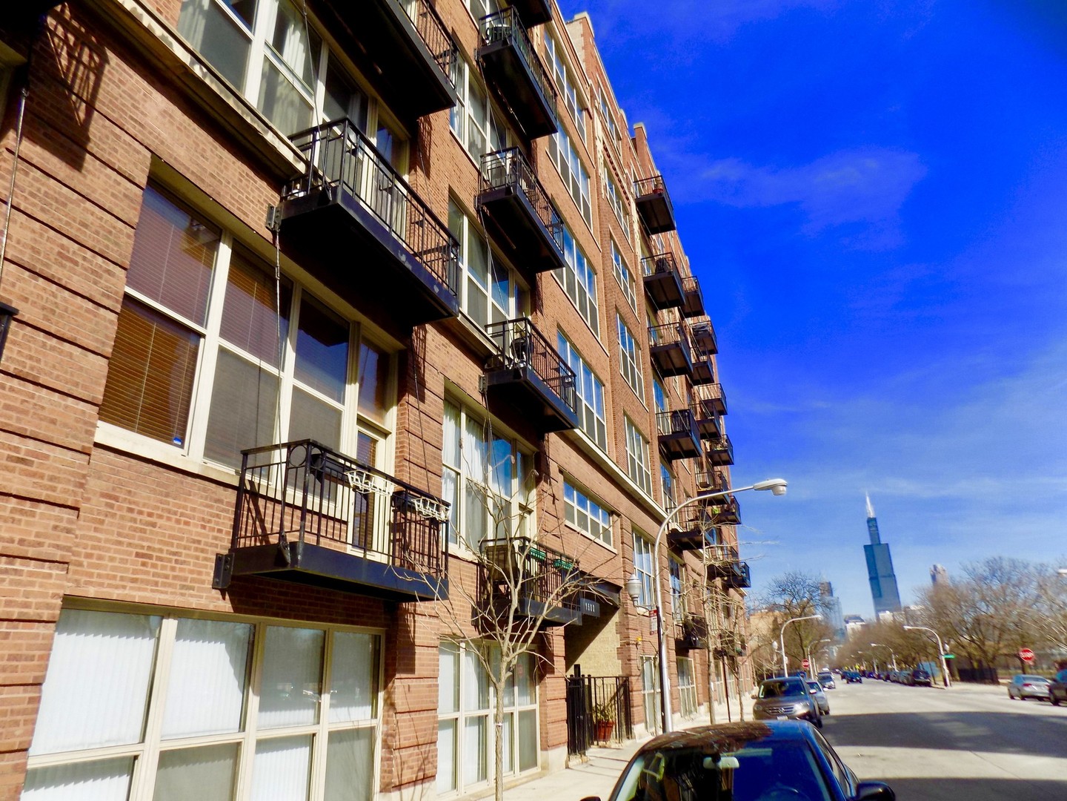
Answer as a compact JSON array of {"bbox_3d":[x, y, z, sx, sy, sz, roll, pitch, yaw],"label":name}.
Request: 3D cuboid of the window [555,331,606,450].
[{"bbox_3d":[1.401,-0.081,19.797,0.170,2.450,4.400,-10,-23,19],"label":"window"}]

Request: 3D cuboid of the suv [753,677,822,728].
[{"bbox_3d":[8.374,10.000,23.438,1.830,1.670,4.530,-10,-23,19],"label":"suv"}]

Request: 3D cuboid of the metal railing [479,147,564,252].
[{"bbox_3d":[-0.171,-4.307,16.132,0.800,1.050,2.970,-10,-23,19],"label":"metal railing"}]

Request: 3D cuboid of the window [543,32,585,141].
[{"bbox_3d":[1.091,-10.683,24.112,0.170,2.150,4.400,-10,-23,19],"label":"window"}]

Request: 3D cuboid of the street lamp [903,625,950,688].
[{"bbox_3d":[41.000,26.653,73.822,3.200,6.100,0.400,-10,-23,19],"label":"street lamp"}]

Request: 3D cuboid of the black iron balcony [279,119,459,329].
[{"bbox_3d":[-2.076,-2.274,9.805,0.810,1.260,2.990,-10,-23,19],"label":"black iron balcony"}]

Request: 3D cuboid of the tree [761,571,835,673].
[{"bbox_3d":[29.983,25.805,79.909,8.600,12.900,8.600,-10,-23,19],"label":"tree"}]

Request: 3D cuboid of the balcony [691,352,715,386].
[{"bbox_3d":[10.542,-2.142,44.952,1.327,1.284,3.317,-10,-23,19],"label":"balcony"}]

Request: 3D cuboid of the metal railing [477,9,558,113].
[{"bbox_3d":[-0.306,-8.309,18.107,0.877,1.000,3.140,-10,-23,19],"label":"metal railing"}]

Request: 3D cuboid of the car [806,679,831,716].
[{"bbox_3d":[13.077,14.073,33.746,1.800,1.460,4.600,-10,-23,19],"label":"car"}]

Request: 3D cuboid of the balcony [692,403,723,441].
[{"bbox_3d":[10.282,1.245,42.561,1.418,1.272,2.967,-9,-23,19],"label":"balcony"}]

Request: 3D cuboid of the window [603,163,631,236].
[{"bbox_3d":[3.431,-7.971,29.092,0.120,1.800,4.300,-10,-23,19],"label":"window"}]

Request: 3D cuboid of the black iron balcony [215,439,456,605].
[{"bbox_3d":[-2.073,1.577,8.393,0.844,1.282,3.082,-9,-23,19],"label":"black iron balcony"}]

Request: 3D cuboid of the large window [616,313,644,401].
[{"bbox_3d":[3.689,-1.611,27.070,0.170,2.550,4.250,-10,-23,19],"label":"large window"}]

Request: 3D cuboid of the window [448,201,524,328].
[{"bbox_3d":[-0.915,-2.163,15.132,0.160,2.300,4.360,-10,-23,19],"label":"window"}]

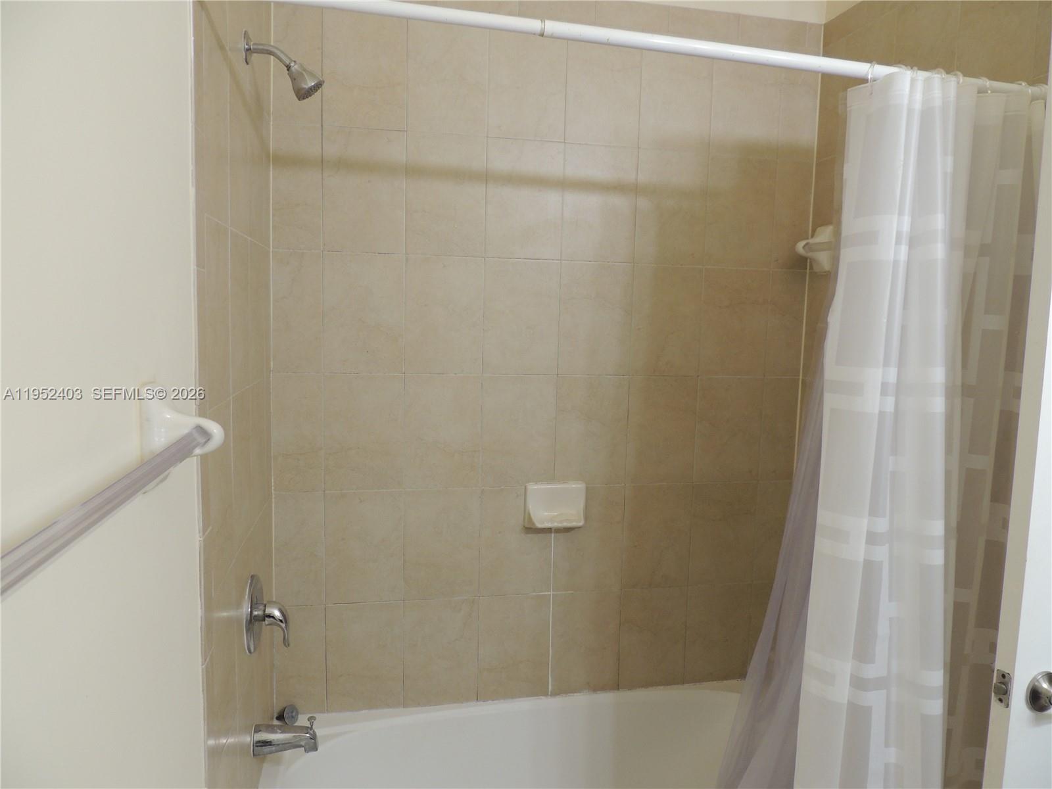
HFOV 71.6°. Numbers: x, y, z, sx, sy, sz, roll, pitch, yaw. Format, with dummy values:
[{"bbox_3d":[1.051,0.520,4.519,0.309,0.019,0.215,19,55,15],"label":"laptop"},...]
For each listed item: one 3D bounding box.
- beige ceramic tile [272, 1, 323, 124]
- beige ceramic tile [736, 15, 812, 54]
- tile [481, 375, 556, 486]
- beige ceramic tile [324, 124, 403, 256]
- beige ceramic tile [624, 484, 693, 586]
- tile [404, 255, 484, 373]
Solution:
[{"bbox_3d":[-0.555,-0.805,1.758,0.119,0.293,0.009,0,7,-12],"label":"beige ceramic tile"},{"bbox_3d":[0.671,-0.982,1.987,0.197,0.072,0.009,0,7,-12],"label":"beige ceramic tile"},{"bbox_3d":[-0.018,0.101,1.995,0.204,0.306,0.010,0,6,-11],"label":"tile"},{"bbox_3d":[-0.403,-0.507,1.823,0.202,0.303,0.010,0,6,-11],"label":"beige ceramic tile"},{"bbox_3d":[0.374,0.405,2.089,0.201,0.302,0.009,0,7,-12],"label":"beige ceramic tile"},{"bbox_3d":[-0.213,-0.206,1.921,0.204,0.306,0.010,0,6,-11],"label":"tile"}]

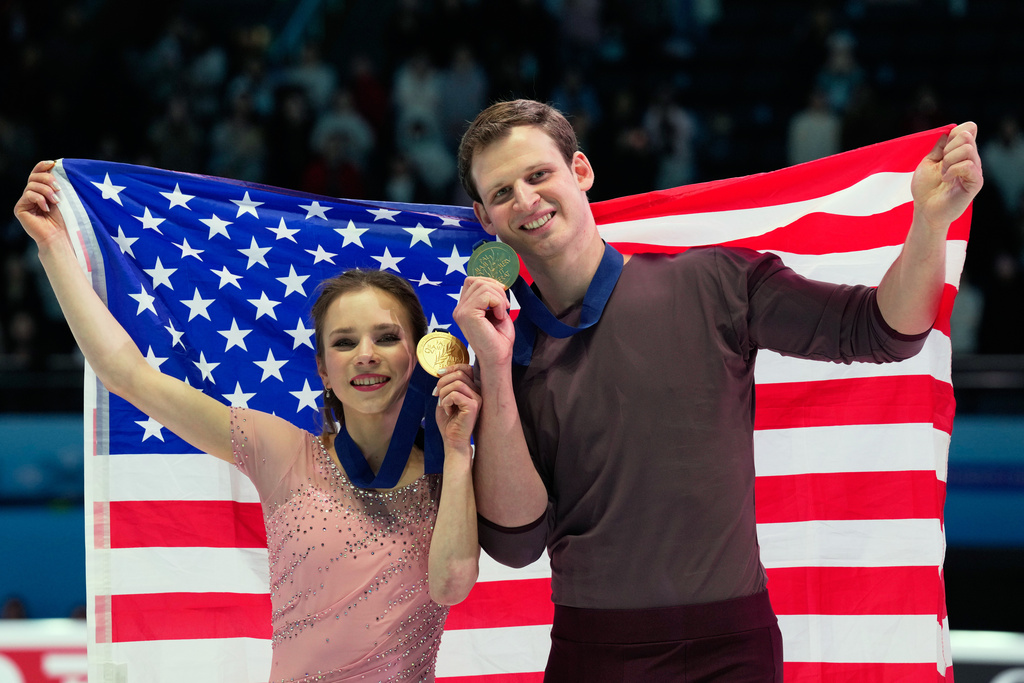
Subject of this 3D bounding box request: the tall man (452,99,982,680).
[{"bbox_3d":[0.300,0.600,6.500,0.810,1.910,0.480,0,-3,10],"label":"tall man"}]

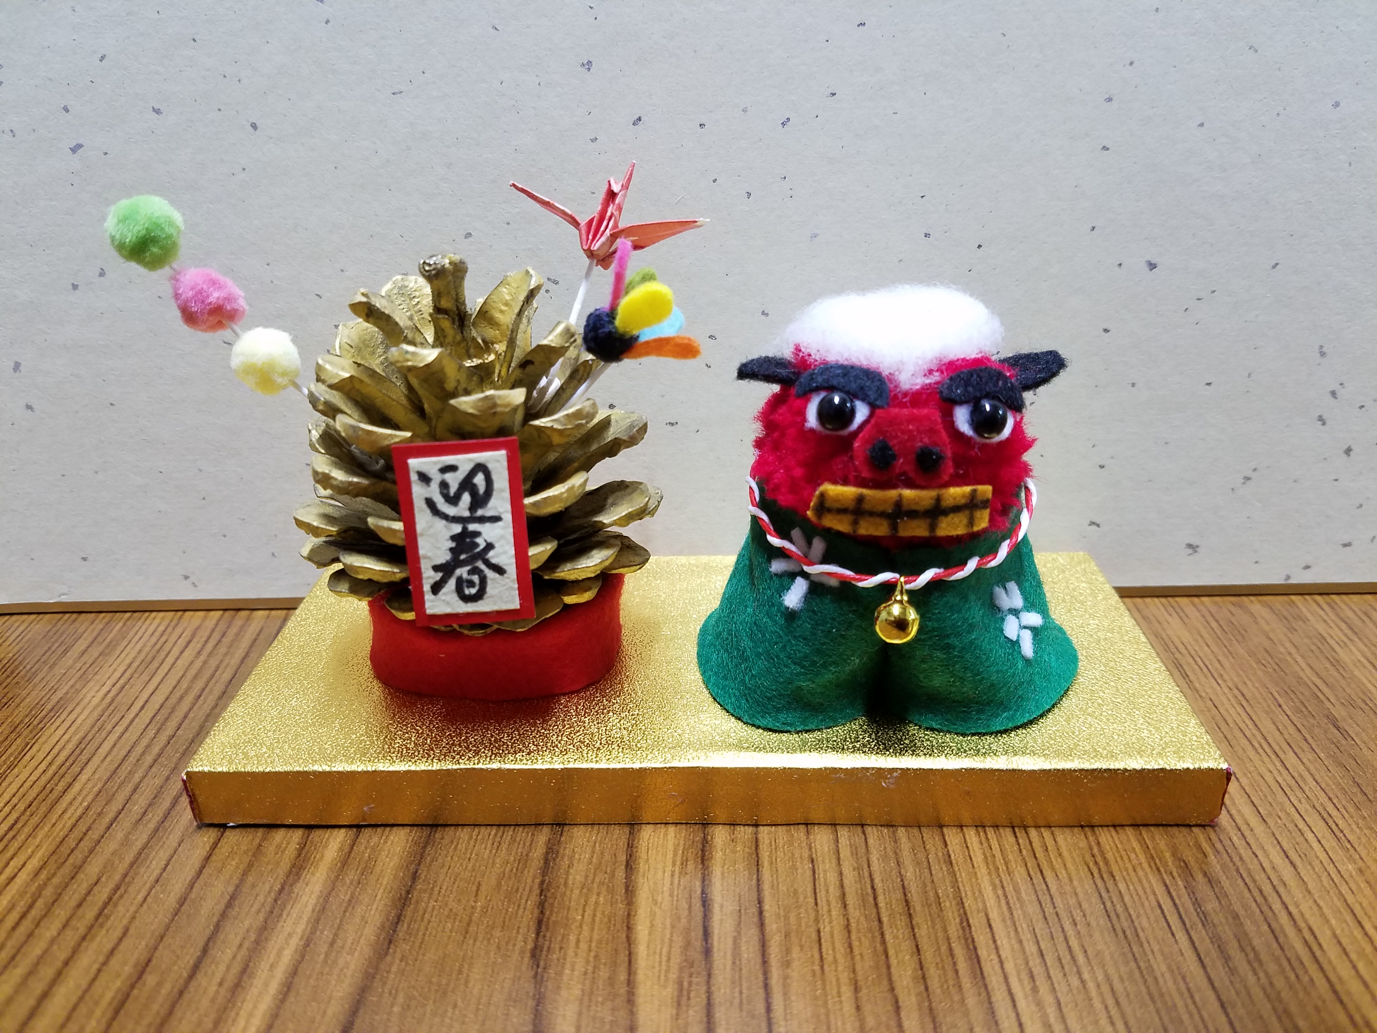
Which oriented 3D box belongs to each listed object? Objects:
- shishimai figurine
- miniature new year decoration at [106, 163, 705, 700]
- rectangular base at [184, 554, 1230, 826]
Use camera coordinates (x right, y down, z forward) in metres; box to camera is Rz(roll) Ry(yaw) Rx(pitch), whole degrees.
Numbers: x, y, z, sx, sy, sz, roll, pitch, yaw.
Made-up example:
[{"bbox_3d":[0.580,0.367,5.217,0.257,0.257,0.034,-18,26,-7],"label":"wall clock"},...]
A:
[{"bbox_3d":[0.034,-0.006,0.172,0.067,0.066,0.051,-1,26,2],"label":"shishimai figurine"},{"bbox_3d":[-0.044,-0.014,0.172,0.094,0.083,0.059,-1,26,2],"label":"miniature new year decoration"},{"bbox_3d":[0.003,0.028,0.190,0.159,0.011,0.067,-1,26,2],"label":"rectangular base"}]

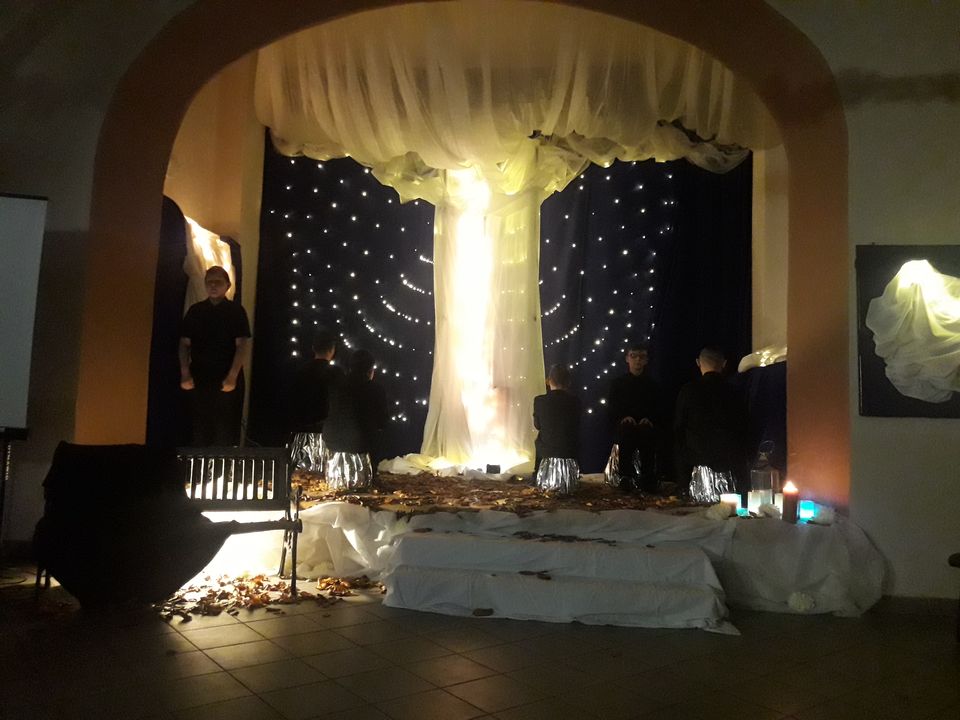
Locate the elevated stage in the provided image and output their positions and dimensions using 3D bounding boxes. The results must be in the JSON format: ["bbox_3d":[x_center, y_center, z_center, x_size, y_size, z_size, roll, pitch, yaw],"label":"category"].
[{"bbox_3d":[0.164,1.210,5.617,4.493,0.499,2.902,2,-4,7],"label":"elevated stage"}]

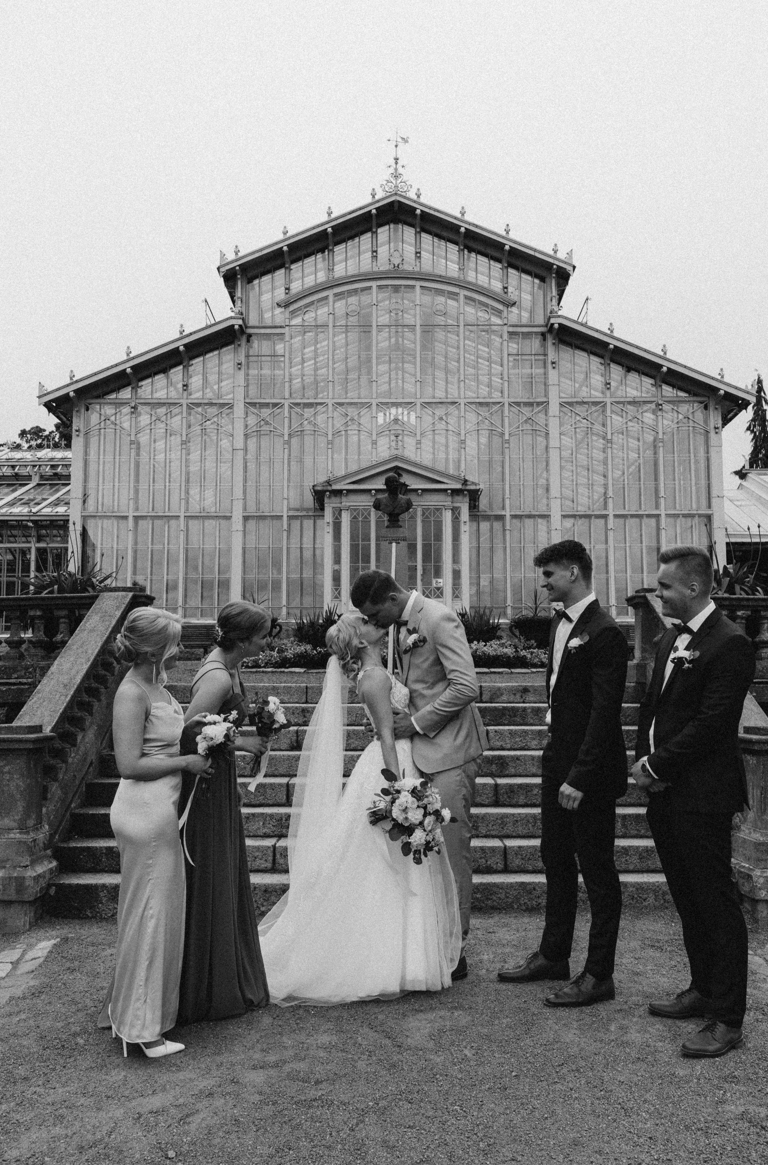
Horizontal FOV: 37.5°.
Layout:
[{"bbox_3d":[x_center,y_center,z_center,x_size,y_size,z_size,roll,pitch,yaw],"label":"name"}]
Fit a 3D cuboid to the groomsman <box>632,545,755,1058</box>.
[{"bbox_3d":[1.164,0.751,4.241,0.440,1.798,0.550,3,-7,-24],"label":"groomsman"}]

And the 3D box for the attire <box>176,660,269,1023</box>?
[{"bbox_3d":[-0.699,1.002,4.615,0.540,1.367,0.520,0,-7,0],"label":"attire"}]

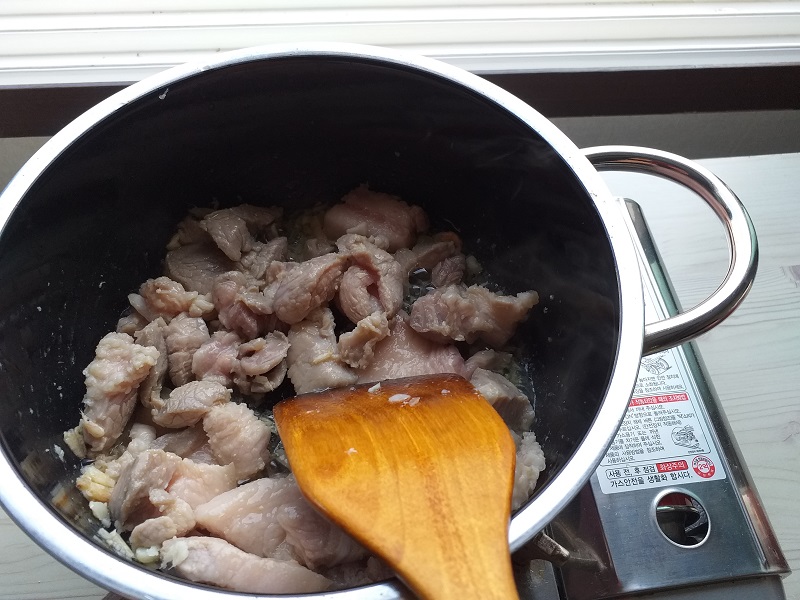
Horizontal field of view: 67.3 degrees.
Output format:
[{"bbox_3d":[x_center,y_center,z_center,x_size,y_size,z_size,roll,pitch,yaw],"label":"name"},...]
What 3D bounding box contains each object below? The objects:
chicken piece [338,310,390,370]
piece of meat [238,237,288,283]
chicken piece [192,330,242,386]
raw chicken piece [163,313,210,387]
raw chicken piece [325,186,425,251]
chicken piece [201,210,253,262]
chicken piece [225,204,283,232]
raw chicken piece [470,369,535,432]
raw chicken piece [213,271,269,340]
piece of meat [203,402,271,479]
[{"bbox_3d":[-0.018,0.020,0.310,0.018,0.014,0.032,36,63,18],"label":"chicken piece"},{"bbox_3d":[-0.080,-0.024,0.352,0.020,0.018,0.034,39,65,18],"label":"piece of meat"},{"bbox_3d":[-0.094,0.031,0.311,0.022,0.023,0.027,14,58,6],"label":"chicken piece"},{"bbox_3d":[-0.110,0.026,0.313,0.023,0.018,0.034,-3,59,-5],"label":"raw chicken piece"},{"bbox_3d":[-0.015,-0.051,0.373,0.066,0.031,0.040,10,60,3],"label":"raw chicken piece"},{"bbox_3d":[-0.099,-0.036,0.342,0.027,0.013,0.028,-20,62,-15],"label":"chicken piece"},{"bbox_3d":[-0.087,-0.047,0.357,0.037,0.013,0.018,1,58,-2],"label":"chicken piece"},{"bbox_3d":[0.052,0.053,0.313,0.027,0.023,0.036,-35,66,-22],"label":"raw chicken piece"},{"bbox_3d":[-0.086,0.003,0.327,0.028,0.024,0.035,-27,63,-18],"label":"raw chicken piece"},{"bbox_3d":[-0.079,0.068,0.290,0.026,0.026,0.034,-35,66,-22],"label":"piece of meat"}]

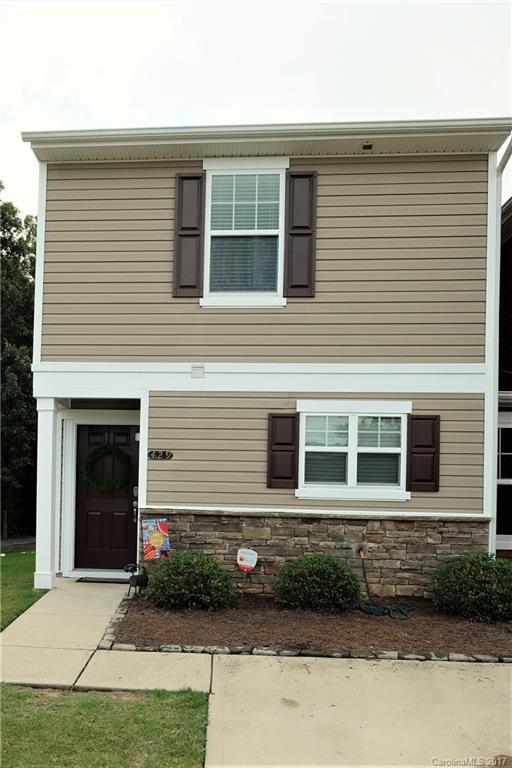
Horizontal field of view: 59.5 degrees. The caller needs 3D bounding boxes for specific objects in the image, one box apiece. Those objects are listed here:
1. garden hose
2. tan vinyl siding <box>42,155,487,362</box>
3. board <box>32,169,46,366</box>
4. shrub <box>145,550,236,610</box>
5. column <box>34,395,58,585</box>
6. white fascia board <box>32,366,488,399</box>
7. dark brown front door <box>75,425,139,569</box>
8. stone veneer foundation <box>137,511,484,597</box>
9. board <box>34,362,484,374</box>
[{"bbox_3d":[1.416,2.185,4.967,0.568,0.582,0.520,1,-1,3],"label":"garden hose"},{"bbox_3d":[0.045,-1.482,5.394,5.330,2.480,0.050,1,-1,3],"label":"tan vinyl siding"},{"bbox_3d":[-2.659,-1.504,5.540,0.100,2.480,0.080,1,-1,3],"label":"board"},{"bbox_3d":[-0.716,2.138,4.908,0.950,0.640,0.880,1,-1,3],"label":"shrub"},{"bbox_3d":[-2.582,1.338,5.579,0.235,2.340,0.235,1,-1,3],"label":"column"},{"bbox_3d":[-0.025,0.028,5.368,5.440,0.290,0.060,1,-1,3],"label":"white fascia board"},{"bbox_3d":[-2.082,1.595,6.341,0.914,2.035,0.050,1,-1,3],"label":"dark brown front door"},{"bbox_3d":[0.655,2.027,5.284,4.080,1.000,0.130,1,-1,3],"label":"stone veneer foundation"},{"bbox_3d":[-0.034,-0.200,5.357,5.450,0.125,0.060,1,-1,3],"label":"board"}]

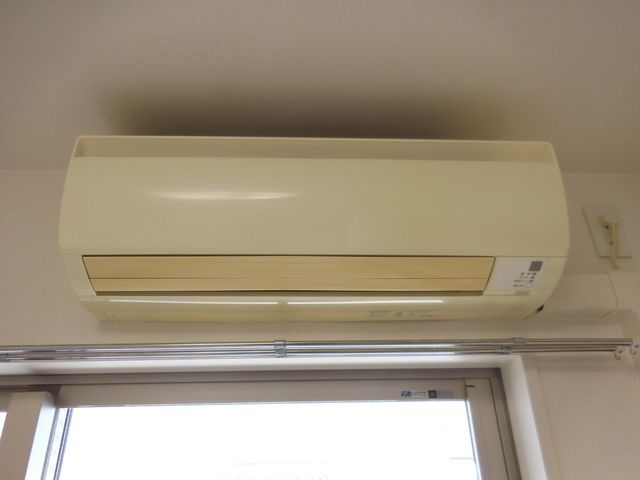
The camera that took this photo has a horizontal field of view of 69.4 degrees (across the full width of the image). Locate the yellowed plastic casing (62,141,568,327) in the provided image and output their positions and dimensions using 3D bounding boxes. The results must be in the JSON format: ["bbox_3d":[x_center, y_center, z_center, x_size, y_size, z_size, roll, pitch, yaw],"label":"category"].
[{"bbox_3d":[-0.001,-0.014,0.819,0.795,0.254,0.219,0,-27,-3],"label":"yellowed plastic casing"}]

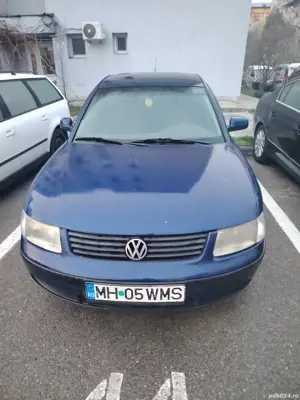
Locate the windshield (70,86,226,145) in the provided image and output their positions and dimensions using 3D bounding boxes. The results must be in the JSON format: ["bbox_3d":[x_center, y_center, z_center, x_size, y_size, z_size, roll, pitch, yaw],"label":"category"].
[{"bbox_3d":[-0.004,-0.805,2.594,1.380,0.140,0.880,1,56,3],"label":"windshield"}]

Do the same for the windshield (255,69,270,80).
[{"bbox_3d":[8.317,-9.278,20.500,1.400,0.850,0.200,2,-5,5],"label":"windshield"}]

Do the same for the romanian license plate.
[{"bbox_3d":[-0.075,0.490,1.459,0.520,0.112,0.015,1,25,3],"label":"romanian license plate"}]

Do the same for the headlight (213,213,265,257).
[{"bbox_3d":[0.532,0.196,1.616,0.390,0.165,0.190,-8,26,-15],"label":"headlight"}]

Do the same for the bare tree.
[{"bbox_3d":[7.481,-9.300,17.315,3.000,4.600,3.000,0,25,0],"label":"bare tree"}]

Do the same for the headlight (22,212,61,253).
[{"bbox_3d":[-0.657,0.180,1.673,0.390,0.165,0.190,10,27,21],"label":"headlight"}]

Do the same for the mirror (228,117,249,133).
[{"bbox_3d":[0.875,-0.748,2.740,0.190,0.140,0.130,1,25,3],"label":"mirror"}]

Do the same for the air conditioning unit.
[{"bbox_3d":[-2.319,-6.866,11.300,0.780,0.570,0.290,4,25,9],"label":"air conditioning unit"}]

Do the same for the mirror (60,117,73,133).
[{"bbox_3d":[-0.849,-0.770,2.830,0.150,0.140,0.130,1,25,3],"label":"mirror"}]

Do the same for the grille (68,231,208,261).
[{"bbox_3d":[-0.071,0.240,1.487,0.770,0.135,0.120,1,25,3],"label":"grille"}]

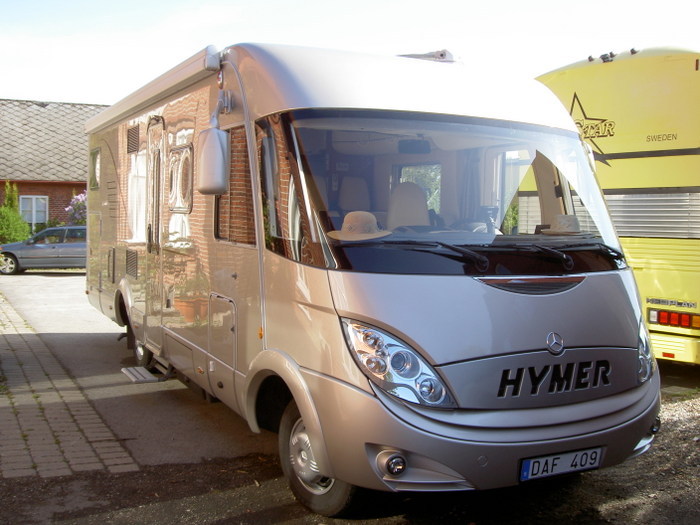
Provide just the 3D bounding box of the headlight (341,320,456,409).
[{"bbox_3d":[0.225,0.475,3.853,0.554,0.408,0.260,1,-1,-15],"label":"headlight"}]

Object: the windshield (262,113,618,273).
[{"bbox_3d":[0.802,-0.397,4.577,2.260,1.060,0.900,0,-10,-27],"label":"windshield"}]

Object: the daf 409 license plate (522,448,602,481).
[{"bbox_3d":[1.077,1.029,4.029,0.525,0.115,0.025,0,4,-27],"label":"daf 409 license plate"}]

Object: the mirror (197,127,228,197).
[{"bbox_3d":[-0.838,-0.624,4.824,0.190,0.415,0.130,0,4,-27],"label":"mirror"}]

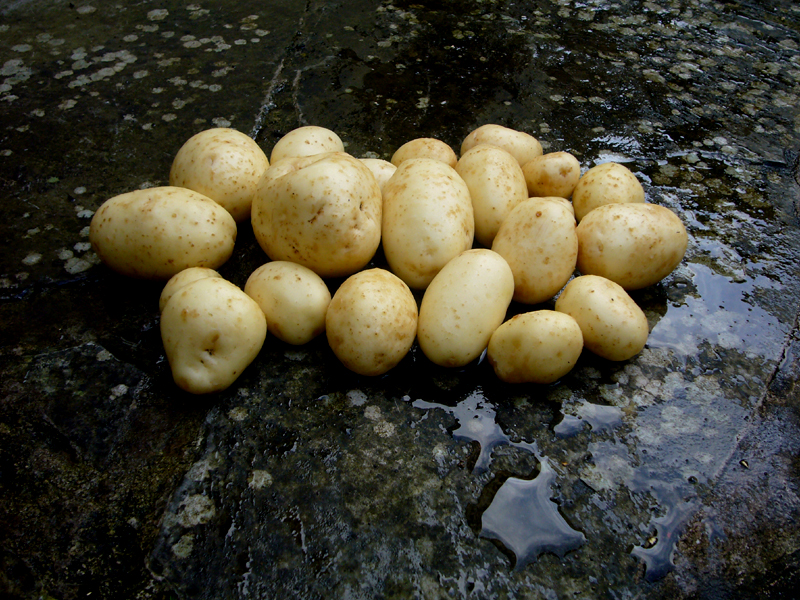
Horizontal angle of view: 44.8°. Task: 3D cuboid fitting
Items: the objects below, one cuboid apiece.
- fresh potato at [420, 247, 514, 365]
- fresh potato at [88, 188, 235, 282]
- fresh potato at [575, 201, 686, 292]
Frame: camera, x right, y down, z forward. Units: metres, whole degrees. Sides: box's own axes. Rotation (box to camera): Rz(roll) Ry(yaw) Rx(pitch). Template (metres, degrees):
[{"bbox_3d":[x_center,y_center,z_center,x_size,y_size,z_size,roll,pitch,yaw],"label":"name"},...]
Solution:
[{"bbox_3d":[0.038,0.004,0.557,0.049,0.047,0.075,19,69,19],"label":"fresh potato"},{"bbox_3d":[-0.147,-0.042,0.602,0.093,0.055,0.058,7,44,7],"label":"fresh potato"},{"bbox_3d":[0.142,-0.033,0.596,0.067,0.051,0.055,5,44,5],"label":"fresh potato"}]

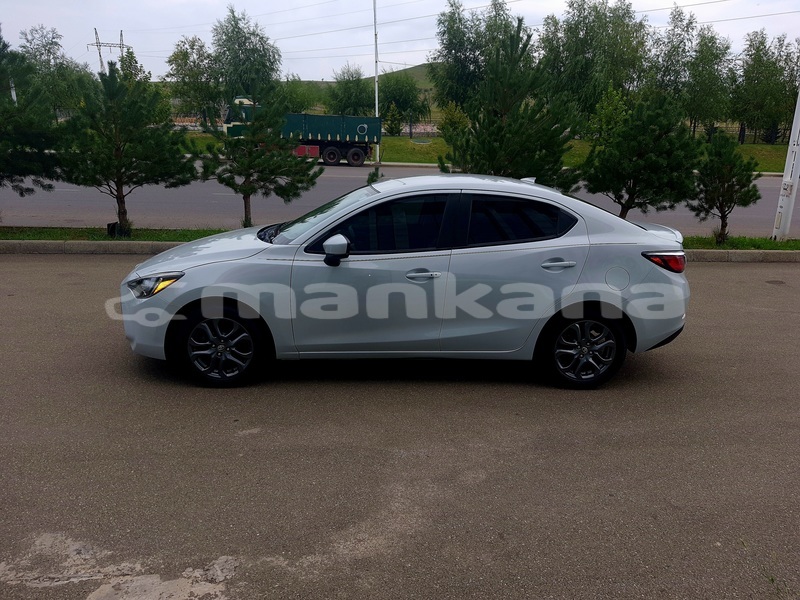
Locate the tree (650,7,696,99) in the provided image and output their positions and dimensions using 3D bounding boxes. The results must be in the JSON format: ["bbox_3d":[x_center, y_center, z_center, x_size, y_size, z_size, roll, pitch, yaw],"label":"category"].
[{"bbox_3d":[18.800,-15.416,41.340,3.160,8.720,3.070,7,17,22],"label":"tree"}]

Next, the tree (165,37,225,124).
[{"bbox_3d":[-14.737,-15.571,43.416,4.180,6.680,3.970,0,15,0],"label":"tree"}]

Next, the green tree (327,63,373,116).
[{"bbox_3d":[-3.734,-15.035,44.614,3.400,4.860,3.230,0,15,0],"label":"green tree"}]

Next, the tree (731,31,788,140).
[{"bbox_3d":[24.843,-14.634,41.550,4.000,7.370,3.880,9,18,28],"label":"tree"}]

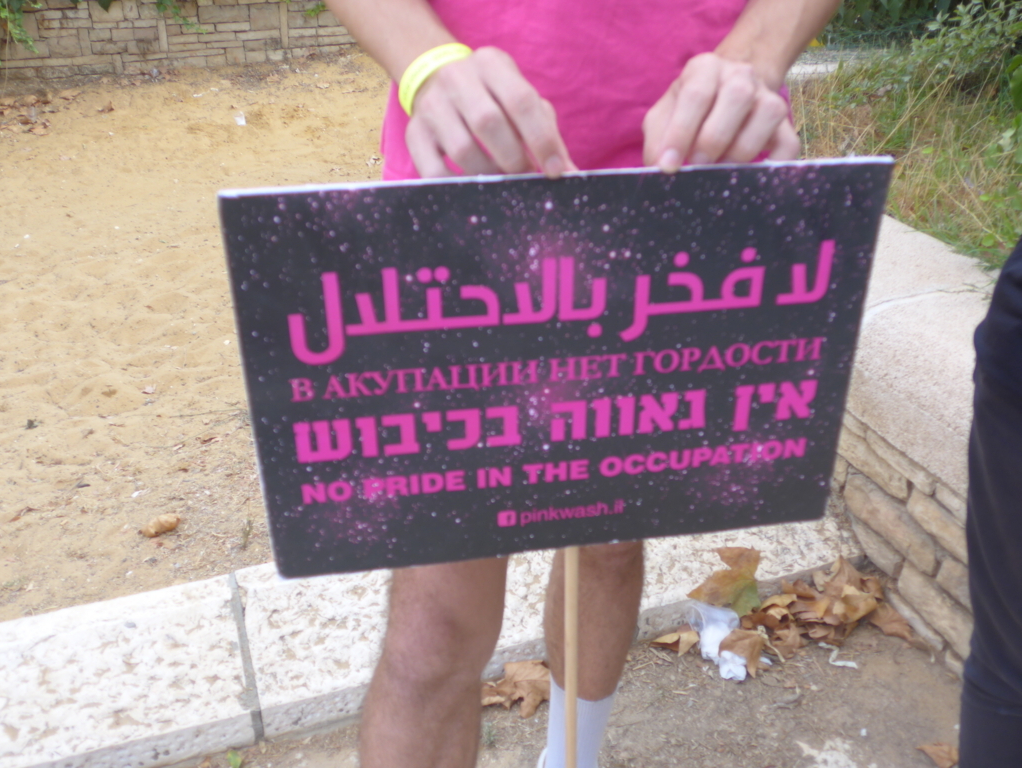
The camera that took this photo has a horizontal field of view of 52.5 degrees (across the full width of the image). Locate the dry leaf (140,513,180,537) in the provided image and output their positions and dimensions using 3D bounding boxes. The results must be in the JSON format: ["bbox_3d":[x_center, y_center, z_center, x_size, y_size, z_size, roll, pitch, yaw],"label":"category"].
[{"bbox_3d":[-0.644,0.257,1.899,0.070,0.029,0.032,-18,32,-28],"label":"dry leaf"}]

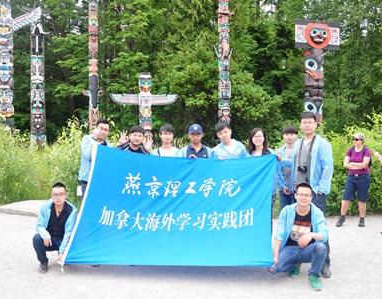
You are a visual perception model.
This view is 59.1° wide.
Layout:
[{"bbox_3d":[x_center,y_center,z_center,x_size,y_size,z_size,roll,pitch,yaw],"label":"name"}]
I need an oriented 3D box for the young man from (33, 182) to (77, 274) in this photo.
[{"bbox_3d":[-1.596,0.895,4.000,0.500,1.010,0.600,0,0,-16],"label":"young man"}]

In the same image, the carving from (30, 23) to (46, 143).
[{"bbox_3d":[-8.143,-3.105,18.000,0.800,7.300,0.800,0,0,-18],"label":"carving"}]

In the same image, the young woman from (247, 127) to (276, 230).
[{"bbox_3d":[0.847,0.565,4.050,0.440,1.670,0.330,0,0,9],"label":"young woman"}]

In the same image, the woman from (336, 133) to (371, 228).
[{"bbox_3d":[2.941,0.550,6.100,0.530,1.700,0.410,0,0,33],"label":"woman"}]

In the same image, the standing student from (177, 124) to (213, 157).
[{"bbox_3d":[0.049,0.544,4.130,0.520,1.690,0.360,0,0,0],"label":"standing student"}]

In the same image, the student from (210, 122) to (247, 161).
[{"bbox_3d":[0.455,0.532,4.200,0.500,1.735,0.360,0,0,3],"label":"student"}]

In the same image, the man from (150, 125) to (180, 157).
[{"bbox_3d":[-0.300,0.544,4.130,0.480,1.690,0.340,0,0,-3],"label":"man"}]

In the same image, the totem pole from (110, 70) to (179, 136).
[{"bbox_3d":[-2.207,-1.240,16.000,3.200,4.780,0.800,0,0,-6],"label":"totem pole"}]

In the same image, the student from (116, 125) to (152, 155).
[{"bbox_3d":[-0.686,0.549,4.130,0.540,1.680,0.380,0,0,-6],"label":"student"}]

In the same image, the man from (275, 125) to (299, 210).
[{"bbox_3d":[1.228,0.550,4.120,0.480,1.680,0.340,0,0,10],"label":"man"}]

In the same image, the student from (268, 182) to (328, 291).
[{"bbox_3d":[1.132,0.869,3.550,0.630,1.050,0.680,0,0,10],"label":"student"}]

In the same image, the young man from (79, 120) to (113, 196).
[{"bbox_3d":[-1.143,0.515,4.100,0.470,1.770,0.380,0,0,-12],"label":"young man"}]

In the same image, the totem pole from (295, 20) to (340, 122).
[{"bbox_3d":[5.817,-2.325,15.500,2.100,7.050,1.000,0,0,-7],"label":"totem pole"}]

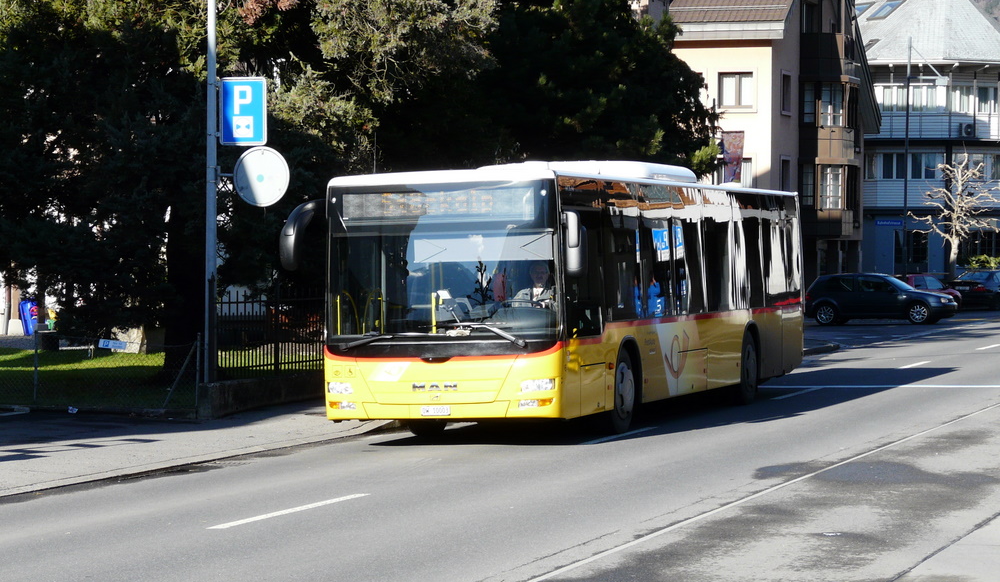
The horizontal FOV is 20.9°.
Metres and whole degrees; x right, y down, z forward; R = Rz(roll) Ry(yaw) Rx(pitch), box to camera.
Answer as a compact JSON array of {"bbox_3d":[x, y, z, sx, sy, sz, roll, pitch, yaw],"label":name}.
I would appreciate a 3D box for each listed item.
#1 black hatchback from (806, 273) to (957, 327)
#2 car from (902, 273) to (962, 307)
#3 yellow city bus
[{"bbox_3d":[10.246,0.188,73.189,4.150,1.430,1.740,0,1,19],"label":"black hatchback"},{"bbox_3d":[11.595,0.177,76.489,3.800,1.420,1.670,-1,1,-40],"label":"car"},{"bbox_3d":[1.180,0.022,32.343,2.580,2.970,12.000,-1,1,18],"label":"yellow city bus"}]

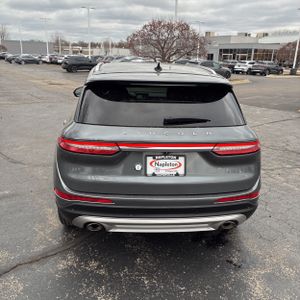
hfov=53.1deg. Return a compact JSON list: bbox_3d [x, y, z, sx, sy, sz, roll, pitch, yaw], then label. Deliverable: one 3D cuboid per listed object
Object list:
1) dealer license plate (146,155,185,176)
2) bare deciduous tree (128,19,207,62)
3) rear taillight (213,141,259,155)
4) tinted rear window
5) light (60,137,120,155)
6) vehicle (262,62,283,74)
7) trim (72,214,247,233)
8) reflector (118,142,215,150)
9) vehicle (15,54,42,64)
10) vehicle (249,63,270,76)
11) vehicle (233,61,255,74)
[{"bbox_3d":[0.124,0.123,2.350,0.310,0.160,0.020,1,13,-5],"label":"dealer license plate"},{"bbox_3d":[1.613,-9.607,28.500,7.500,4.950,7.400,2,17,0],"label":"bare deciduous tree"},{"bbox_3d":[0.726,-0.024,2.431,0.500,0.115,0.200,1,17,-5],"label":"rear taillight"},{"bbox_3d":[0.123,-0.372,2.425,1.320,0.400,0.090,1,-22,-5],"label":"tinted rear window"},{"bbox_3d":[-0.492,-0.040,2.354,0.521,0.117,0.324,0,17,-5],"label":"light"},{"bbox_3d":[15.737,-10.539,38.749,4.700,1.680,1.900,-14,24,-42],"label":"vehicle"},{"bbox_3d":[0.106,0.589,2.493,1.498,0.147,0.187,0,17,-5],"label":"trim"},{"bbox_3d":[0.132,-0.029,2.248,0.719,0.063,0.066,0,17,-5],"label":"reflector"},{"bbox_3d":[-18.653,-13.977,46.500,4.800,1.460,1.850,-12,22,-38],"label":"vehicle"},{"bbox_3d":[14.472,-10.256,37.804,4.700,1.680,1.900,-14,24,-42],"label":"vehicle"},{"bbox_3d":[12.991,-10.992,39.500,4.700,1.680,1.900,-15,24,-42],"label":"vehicle"}]

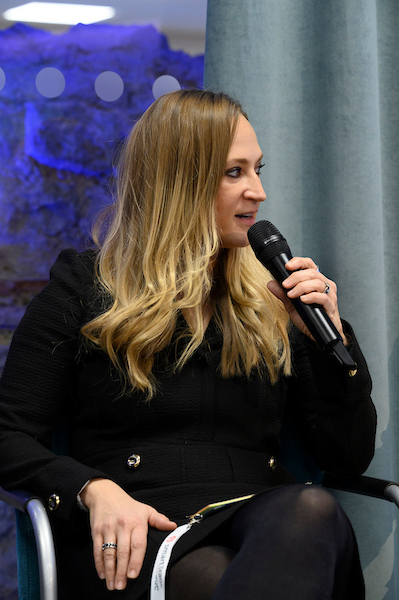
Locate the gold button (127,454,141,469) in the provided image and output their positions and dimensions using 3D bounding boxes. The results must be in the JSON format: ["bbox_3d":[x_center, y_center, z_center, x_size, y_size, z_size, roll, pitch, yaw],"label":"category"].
[{"bbox_3d":[-0.095,0.234,2.770,0.021,0.021,0.009,1,-6,13],"label":"gold button"}]

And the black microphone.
[{"bbox_3d":[0.152,-0.003,2.820,0.049,0.262,0.049,-33,-15,0],"label":"black microphone"}]

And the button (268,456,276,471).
[{"bbox_3d":[0.108,0.243,2.840,0.009,0.021,0.021,-6,-1,33],"label":"button"}]

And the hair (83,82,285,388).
[{"bbox_3d":[-0.019,-0.086,2.870,0.280,0.460,0.300,1,3,33],"label":"hair"}]

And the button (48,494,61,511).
[{"bbox_3d":[-0.202,0.282,2.670,0.022,0.022,0.009,2,-5,37],"label":"button"}]

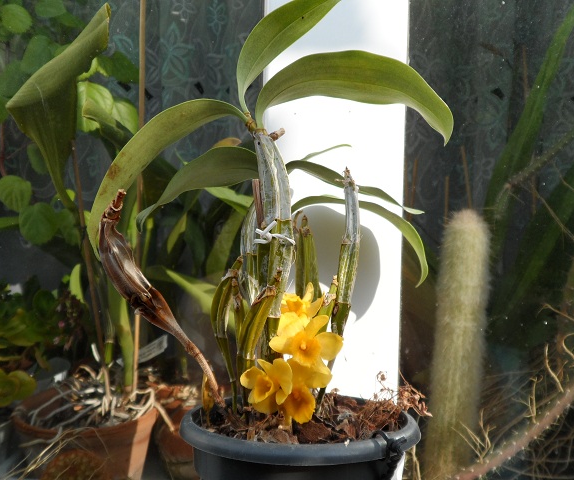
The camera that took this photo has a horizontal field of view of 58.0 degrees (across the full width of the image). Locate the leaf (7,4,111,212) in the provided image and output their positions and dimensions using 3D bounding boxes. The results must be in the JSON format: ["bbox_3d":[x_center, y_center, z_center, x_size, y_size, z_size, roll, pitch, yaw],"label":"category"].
[{"bbox_3d":[-0.242,-0.140,0.550,0.111,0.221,0.075,1,0,-9],"label":"leaf"}]

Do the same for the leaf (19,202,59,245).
[{"bbox_3d":[-0.296,-0.019,0.620,0.048,0.053,0.018,0,-14,-6],"label":"leaf"}]

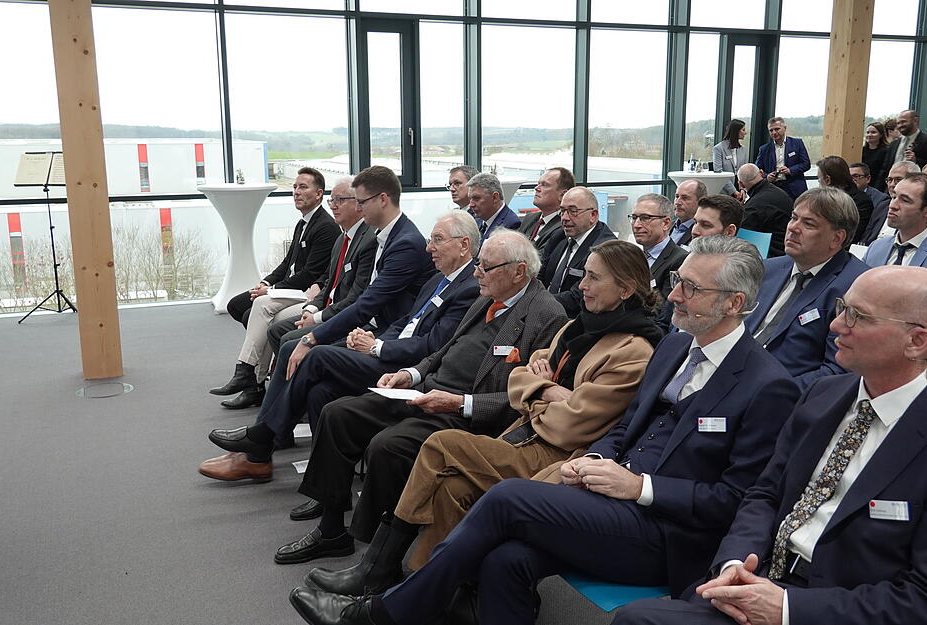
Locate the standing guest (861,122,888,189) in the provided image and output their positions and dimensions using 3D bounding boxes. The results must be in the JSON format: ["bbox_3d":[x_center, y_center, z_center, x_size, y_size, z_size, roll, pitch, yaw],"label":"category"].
[{"bbox_3d":[4.133,-1.081,8.900,0.340,1.630,0.460,-11,16,-41],"label":"standing guest"}]

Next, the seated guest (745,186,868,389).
[{"bbox_3d":[1.195,0.216,3.453,0.850,1.350,0.580,-5,13,-21],"label":"seated guest"}]

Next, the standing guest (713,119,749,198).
[{"bbox_3d":[2.816,-1.175,9.300,0.480,1.670,0.340,-6,13,-26],"label":"standing guest"}]

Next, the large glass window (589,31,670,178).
[{"bbox_3d":[1.760,-2.253,9.685,1.169,1.593,0.100,-5,13,-21],"label":"large glass window"}]

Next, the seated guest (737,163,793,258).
[{"bbox_3d":[2.368,-0.513,7.031,0.580,1.300,0.800,-7,14,-29],"label":"seated guest"}]

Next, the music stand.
[{"bbox_3d":[-3.509,-0.661,7.612,0.530,1.400,0.450,-1,12,-3],"label":"music stand"}]

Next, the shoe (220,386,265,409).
[{"bbox_3d":[-1.284,0.482,5.207,0.280,0.130,0.105,-4,12,-16],"label":"shoe"}]

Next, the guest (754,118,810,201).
[{"bbox_3d":[3.331,-1.198,9.300,0.560,1.700,0.360,5,13,24],"label":"guest"}]

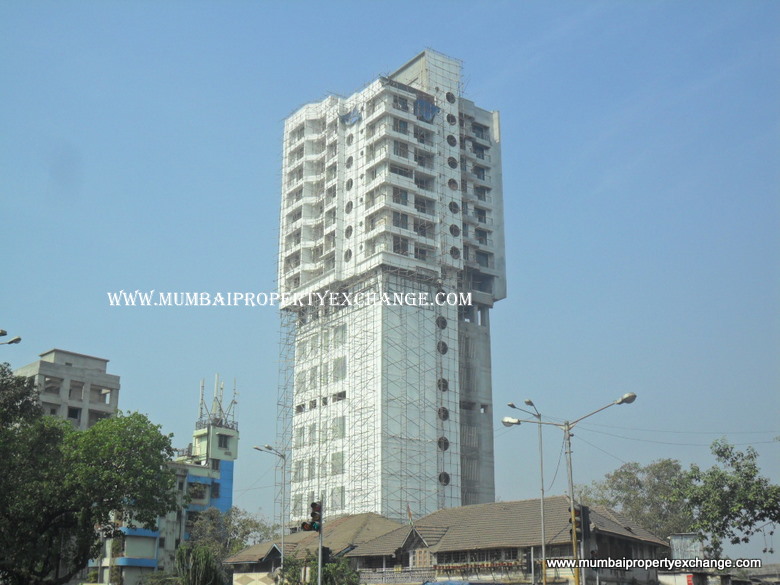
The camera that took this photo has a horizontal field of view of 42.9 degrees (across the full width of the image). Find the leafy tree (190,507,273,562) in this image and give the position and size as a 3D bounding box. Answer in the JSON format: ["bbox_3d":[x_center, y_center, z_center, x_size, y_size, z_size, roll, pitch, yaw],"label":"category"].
[{"bbox_3d":[-12.510,21.060,77.220,6.890,8.630,6.680,0,-17,0],"label":"leafy tree"}]

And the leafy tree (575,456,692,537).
[{"bbox_3d":[21.410,20.650,83.640,10.270,13.220,9.970,0,-17,0],"label":"leafy tree"}]

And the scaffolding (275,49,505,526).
[{"bbox_3d":[0.530,5.100,129.900,20.300,69.200,24.600,11,-20,-33],"label":"scaffolding"}]

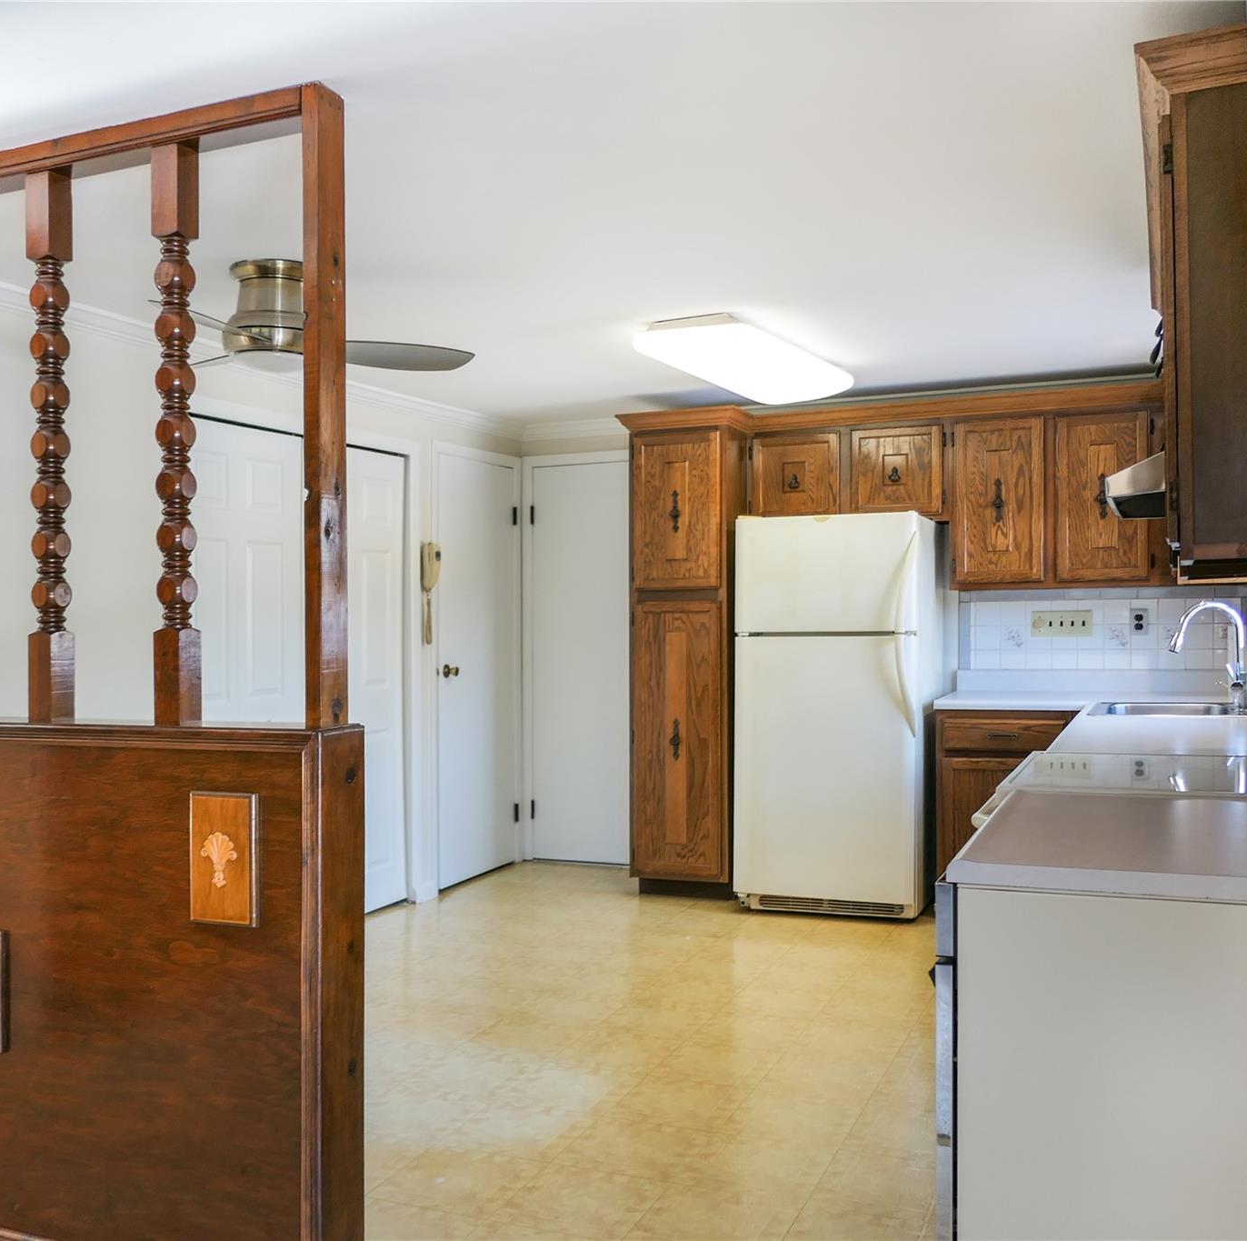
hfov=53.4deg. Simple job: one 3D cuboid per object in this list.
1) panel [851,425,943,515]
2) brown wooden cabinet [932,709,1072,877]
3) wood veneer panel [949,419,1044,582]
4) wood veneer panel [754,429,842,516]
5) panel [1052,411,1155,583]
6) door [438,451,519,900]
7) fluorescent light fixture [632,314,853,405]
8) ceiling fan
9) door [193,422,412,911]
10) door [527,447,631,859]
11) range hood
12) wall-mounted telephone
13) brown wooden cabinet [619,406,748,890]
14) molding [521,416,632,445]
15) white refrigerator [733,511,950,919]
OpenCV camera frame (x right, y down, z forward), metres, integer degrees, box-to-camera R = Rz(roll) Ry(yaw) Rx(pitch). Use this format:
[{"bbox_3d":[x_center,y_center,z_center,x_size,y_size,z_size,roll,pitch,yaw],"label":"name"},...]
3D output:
[{"bbox_3d":[1.190,-0.646,5.403,0.388,0.370,0.022,-1,0,24],"label":"panel"},{"bbox_3d":[1.692,0.803,5.238,0.620,0.870,0.610,-1,0,24],"label":"brown wooden cabinet"},{"bbox_3d":[1.589,-0.501,5.237,0.358,0.683,0.025,0,0,24],"label":"wood veneer panel"},{"bbox_3d":[0.779,-0.646,5.582,0.399,0.368,0.022,-1,0,24],"label":"wood veneer panel"},{"bbox_3d":[1.958,-0.503,5.073,0.352,0.683,0.025,0,0,24],"label":"panel"},{"bbox_3d":[-0.707,0.231,6.073,0.050,2.028,0.720,-1,-1,24],"label":"door"},{"bbox_3d":[0.526,-0.987,4.782,0.440,0.115,1.290,-1,0,24],"label":"fluorescent light fixture"},{"bbox_3d":[-1.056,-0.881,3.591,1.080,0.310,1.060,-1,0,24],"label":"ceiling fan"},{"bbox_3d":[-1.247,0.253,4.948,0.050,1.957,1.395,-1,-1,24],"label":"door"},{"bbox_3d":[-0.166,0.217,6.408,0.700,2.060,0.045,-1,0,24],"label":"door"},{"bbox_3d":[1.286,-0.307,2.677,0.440,0.125,0.770,-1,0,24],"label":"range hood"},{"bbox_3d":[-0.858,-0.116,5.632,0.065,0.457,0.085,-1,-1,24],"label":"wall-mounted telephone"},{"bbox_3d":[0.376,0.164,5.770,0.520,2.153,0.670,-1,-1,24],"label":"brown wooden cabinet"},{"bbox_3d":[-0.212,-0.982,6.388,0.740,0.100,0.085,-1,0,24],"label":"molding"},{"bbox_3d":[0.963,0.397,5.457,0.760,1.662,0.720,-1,-1,24],"label":"white refrigerator"}]

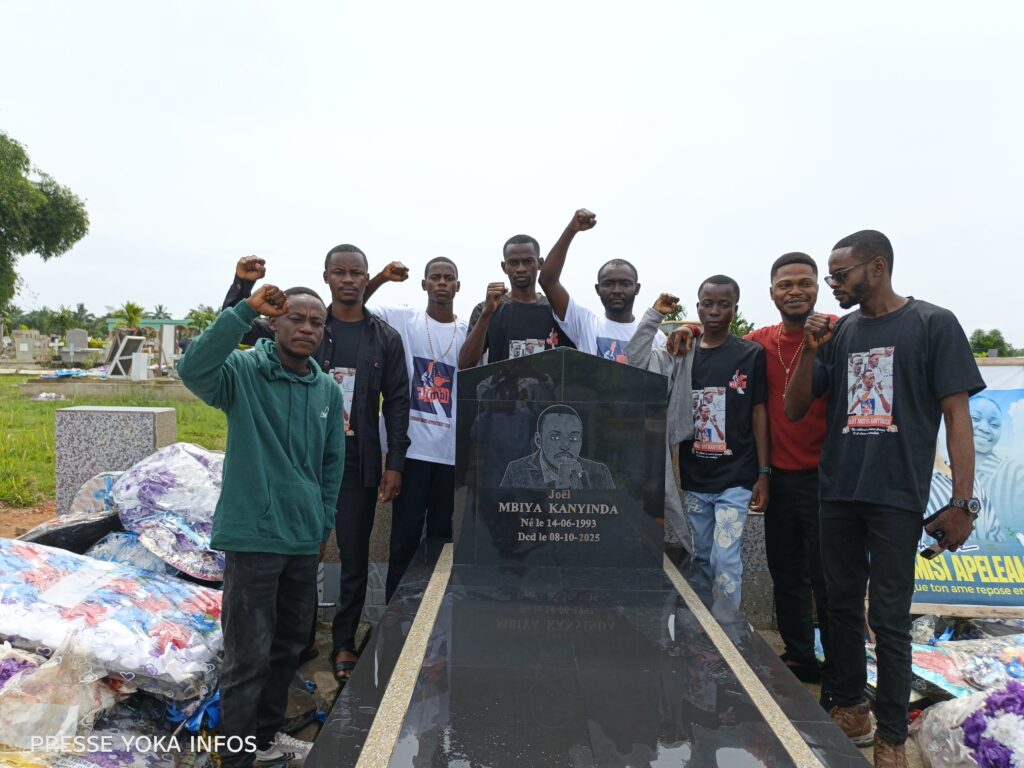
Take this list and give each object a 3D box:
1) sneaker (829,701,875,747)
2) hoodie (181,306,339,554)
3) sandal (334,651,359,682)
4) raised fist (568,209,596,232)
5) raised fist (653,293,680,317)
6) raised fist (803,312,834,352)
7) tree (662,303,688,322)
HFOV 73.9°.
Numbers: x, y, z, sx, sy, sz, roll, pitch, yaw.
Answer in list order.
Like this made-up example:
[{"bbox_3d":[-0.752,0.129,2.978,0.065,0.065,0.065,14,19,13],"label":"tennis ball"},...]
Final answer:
[{"bbox_3d":[1.100,1.136,2.260,0.290,0.140,0.110,-1,4,-37],"label":"sneaker"},{"bbox_3d":[-0.829,0.142,2.270,0.560,0.830,0.400,0,3,-27],"label":"hoodie"},{"bbox_3d":[-0.685,1.118,2.780,0.105,0.090,0.270,0,3,-16],"label":"sandal"},{"bbox_3d":[0.311,-0.721,3.000,0.110,0.105,0.095,0,3,-11],"label":"raised fist"},{"bbox_3d":[0.640,-0.330,2.820,0.105,0.100,0.095,1,3,-3],"label":"raised fist"},{"bbox_3d":[0.991,-0.170,2.200,0.100,0.120,0.100,2,3,21],"label":"raised fist"},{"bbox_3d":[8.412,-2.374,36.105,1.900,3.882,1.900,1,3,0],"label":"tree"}]

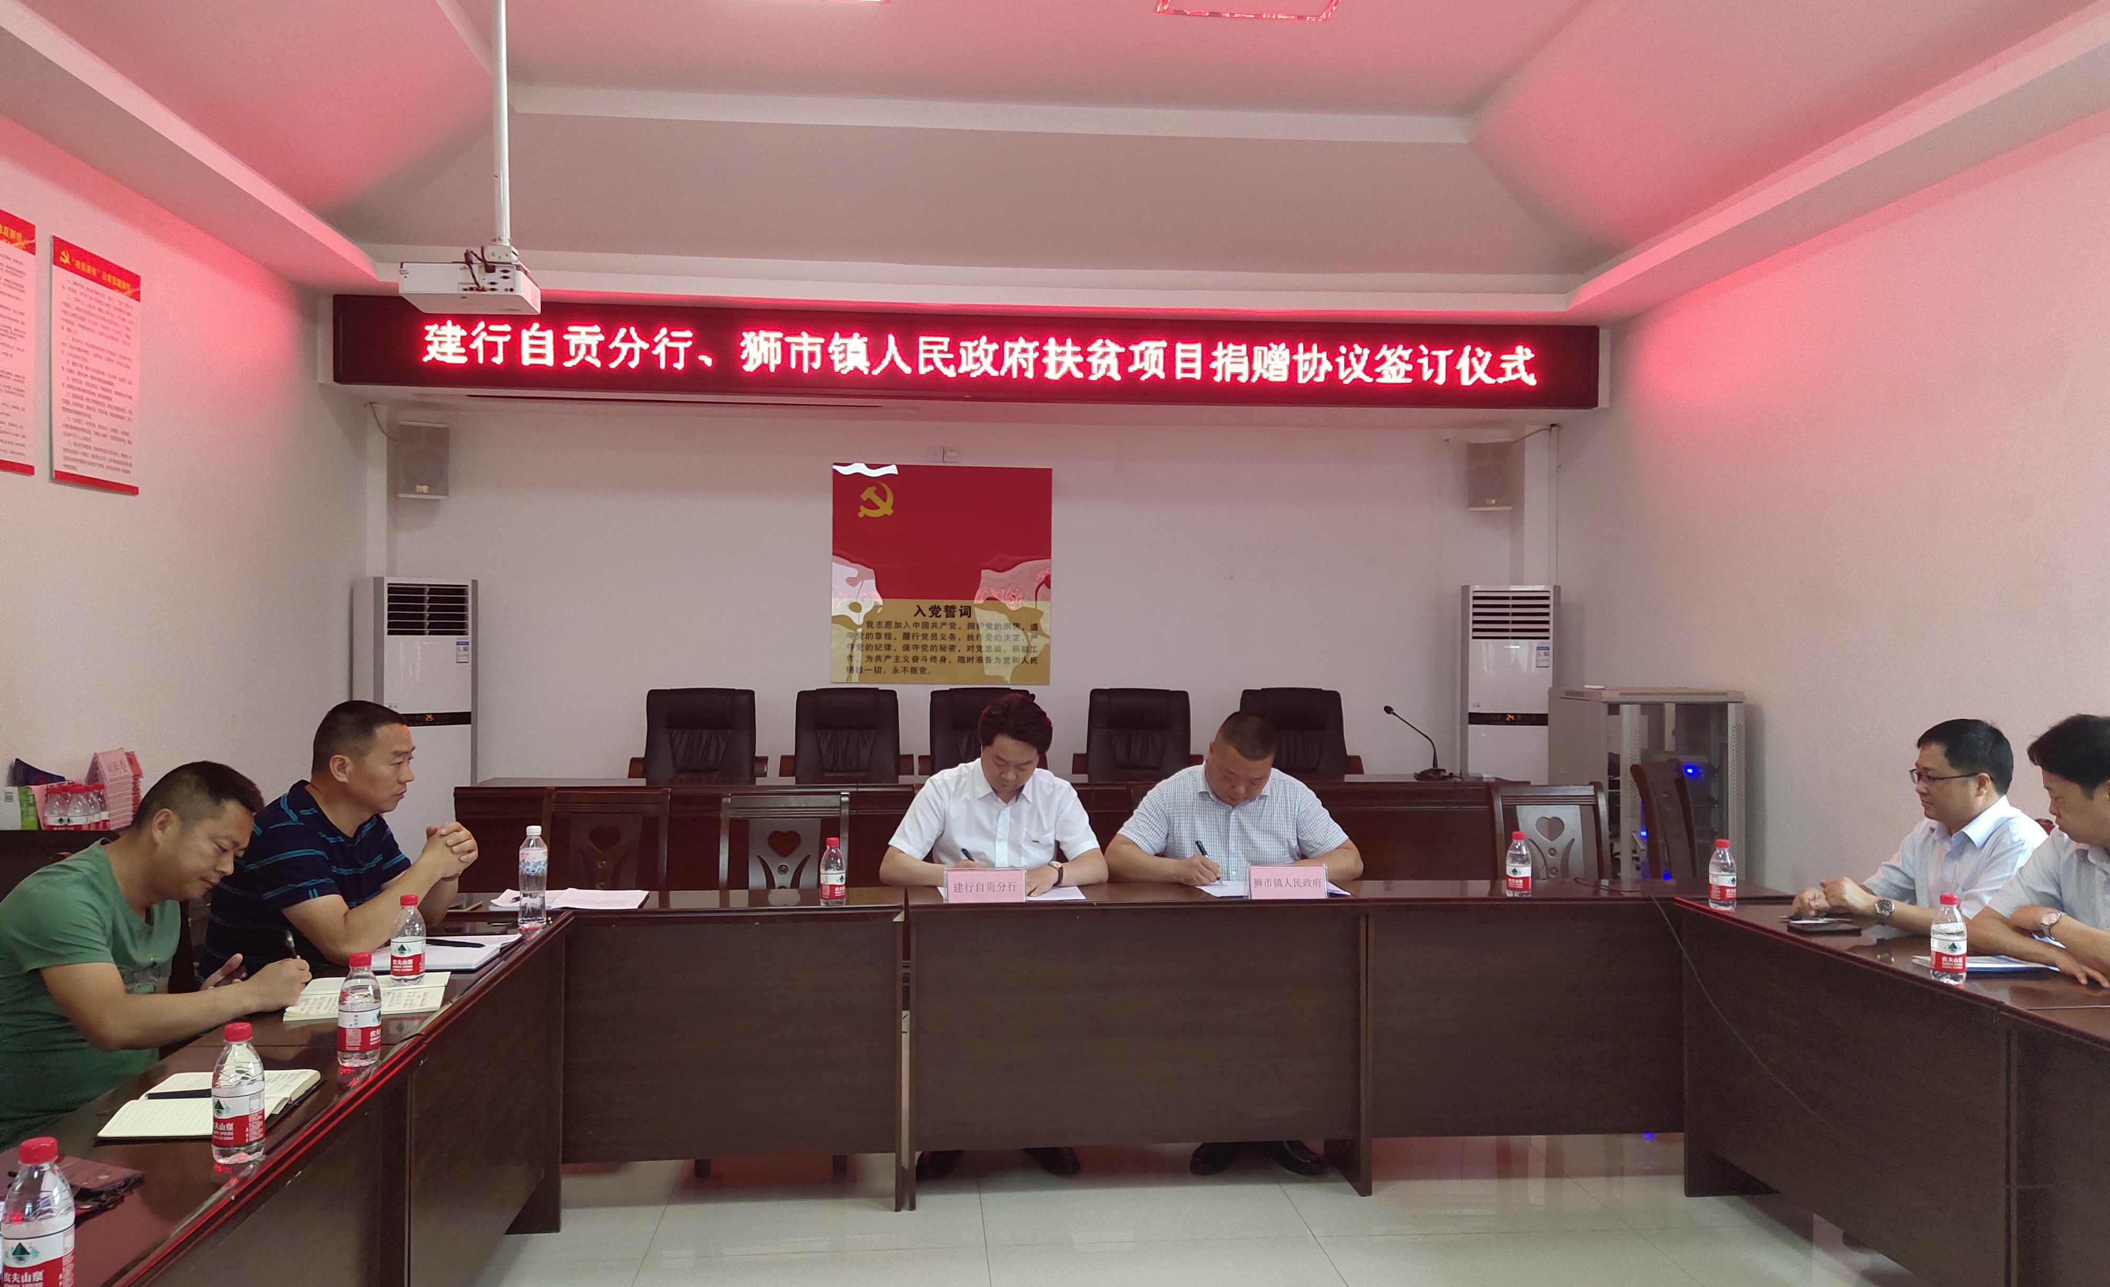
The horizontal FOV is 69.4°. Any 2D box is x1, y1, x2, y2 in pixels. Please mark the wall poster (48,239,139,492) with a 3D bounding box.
[{"bbox_3d":[-3.331,-0.947,5.330,0.020,0.800,0.570,0,0,-5],"label":"wall poster"}]

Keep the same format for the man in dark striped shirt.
[{"bbox_3d":[-1.555,0.783,3.302,0.740,1.310,0.520,0,0,-5],"label":"man in dark striped shirt"}]

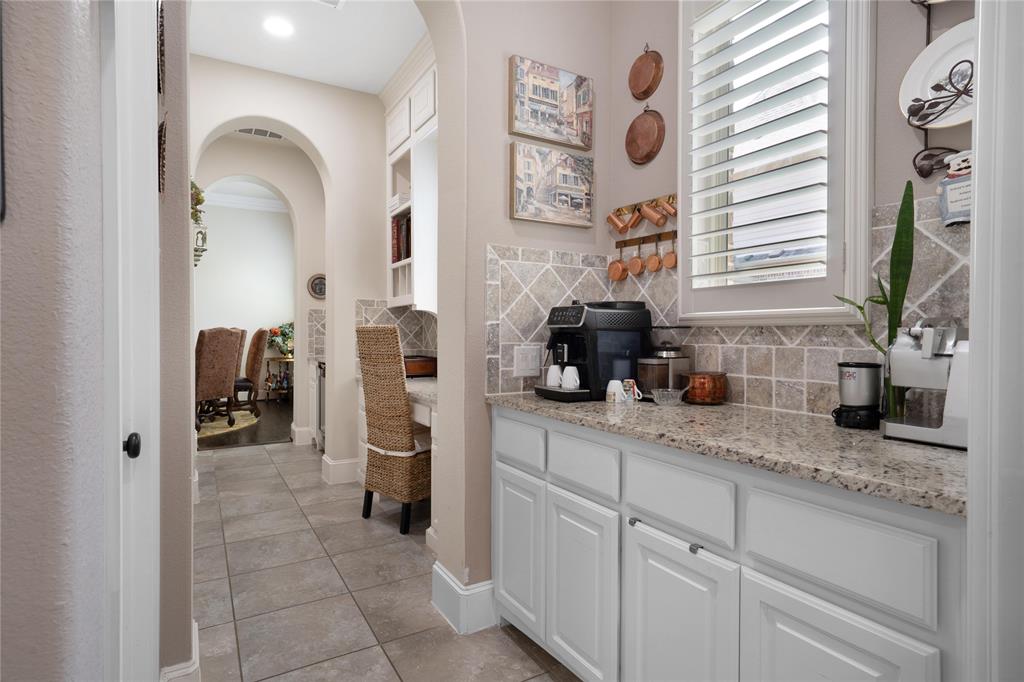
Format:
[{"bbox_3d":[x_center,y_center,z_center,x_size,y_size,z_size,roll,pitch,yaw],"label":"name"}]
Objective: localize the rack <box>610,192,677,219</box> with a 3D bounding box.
[{"bbox_3d":[0.542,-0.561,2.231,0.035,0.045,0.370,0,1,-30],"label":"rack"}]

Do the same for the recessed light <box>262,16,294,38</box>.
[{"bbox_3d":[-1.452,-1.941,3.358,0.180,0.025,0.180,0,1,-30],"label":"recessed light"}]

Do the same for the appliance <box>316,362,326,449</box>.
[{"bbox_3d":[-1.520,0.636,5.170,0.580,0.860,0.590,0,1,-30],"label":"appliance"}]

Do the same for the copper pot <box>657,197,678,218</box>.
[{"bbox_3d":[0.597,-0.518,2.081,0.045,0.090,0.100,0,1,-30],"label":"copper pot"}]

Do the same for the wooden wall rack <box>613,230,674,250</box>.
[{"bbox_3d":[0.544,-0.421,2.234,0.025,0.037,0.365,0,1,-30],"label":"wooden wall rack"}]

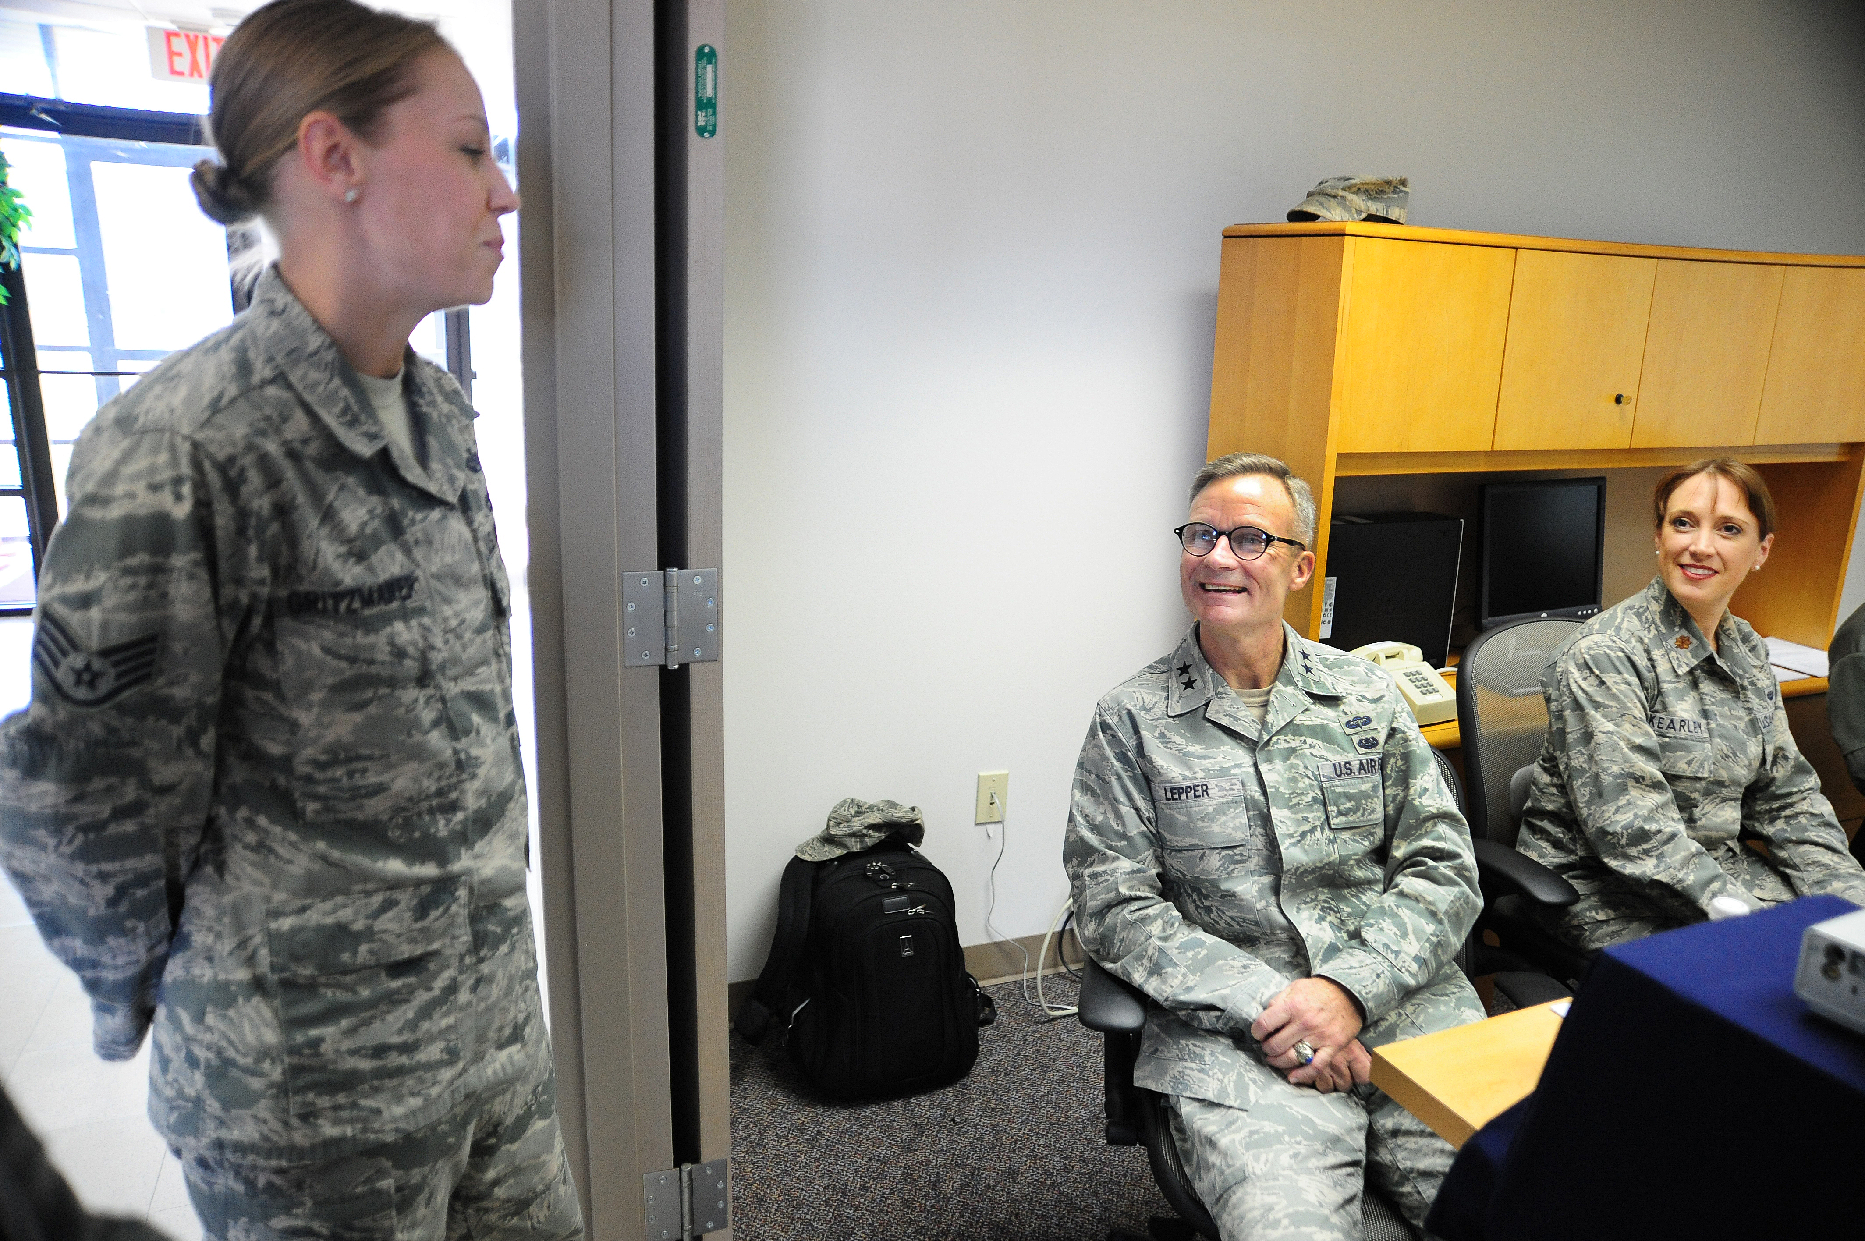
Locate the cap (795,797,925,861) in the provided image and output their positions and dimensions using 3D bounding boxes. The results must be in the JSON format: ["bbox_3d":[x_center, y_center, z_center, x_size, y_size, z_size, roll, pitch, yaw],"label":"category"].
[{"bbox_3d":[-0.141,0.407,2.421,0.245,0.100,0.165,-6,15,-24],"label":"cap"}]

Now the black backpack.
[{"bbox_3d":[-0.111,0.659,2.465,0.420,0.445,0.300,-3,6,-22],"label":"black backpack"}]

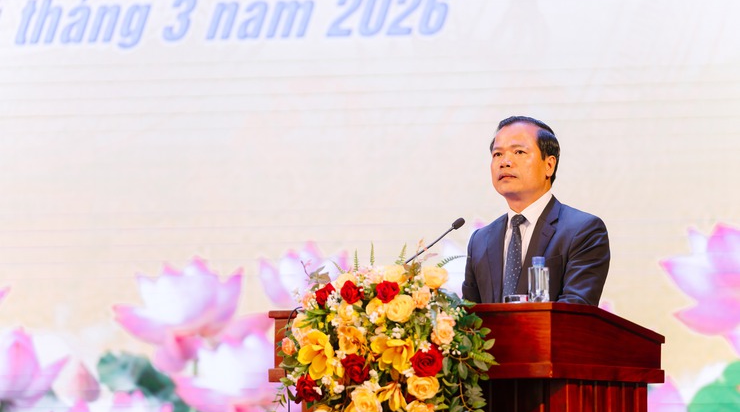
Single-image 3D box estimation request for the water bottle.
[{"bbox_3d":[0.450,0.197,9.820,0.057,0.135,0.057,-2,-5,30],"label":"water bottle"}]

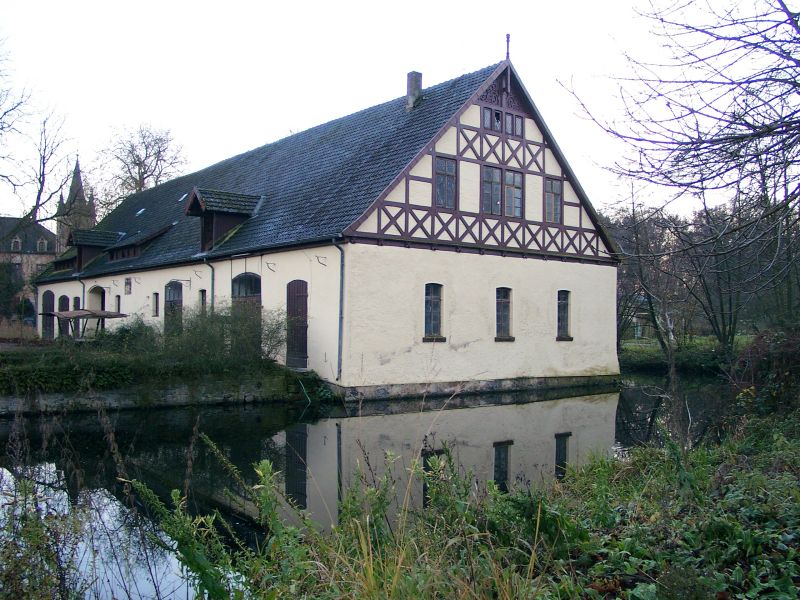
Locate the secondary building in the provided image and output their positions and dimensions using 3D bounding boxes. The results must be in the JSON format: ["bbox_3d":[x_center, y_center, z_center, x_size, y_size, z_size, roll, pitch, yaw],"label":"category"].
[{"bbox_3d":[-7.692,-2.343,43.455,14.738,12.221,37.190,2,-3,-39],"label":"secondary building"}]

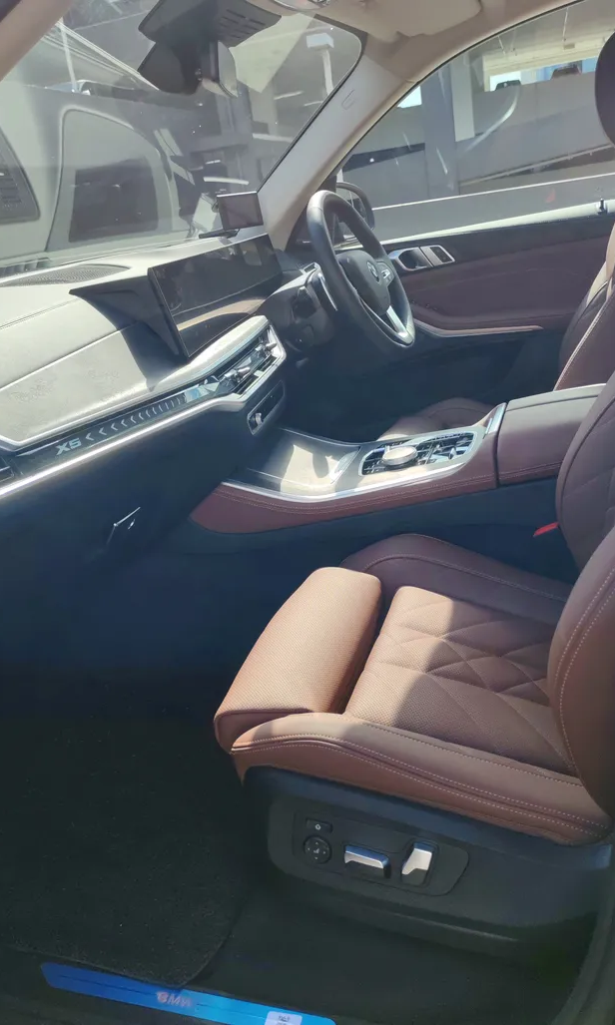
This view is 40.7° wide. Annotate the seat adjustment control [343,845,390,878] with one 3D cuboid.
[{"bbox_3d":[0.071,0.407,0.965,0.050,0.025,0.020,8,13,14],"label":"seat adjustment control"}]

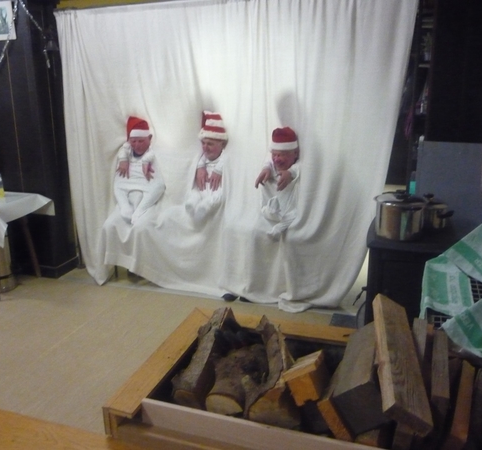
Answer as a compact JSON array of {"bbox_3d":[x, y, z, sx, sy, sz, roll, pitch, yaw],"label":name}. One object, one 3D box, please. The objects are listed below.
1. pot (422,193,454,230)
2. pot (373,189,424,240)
[{"bbox_3d":[1.065,-0.078,2.924,0.205,0.168,0.270,-9,16,-28],"label":"pot"},{"bbox_3d":[0.839,-0.063,2.732,0.262,0.235,0.330,-4,15,-12],"label":"pot"}]

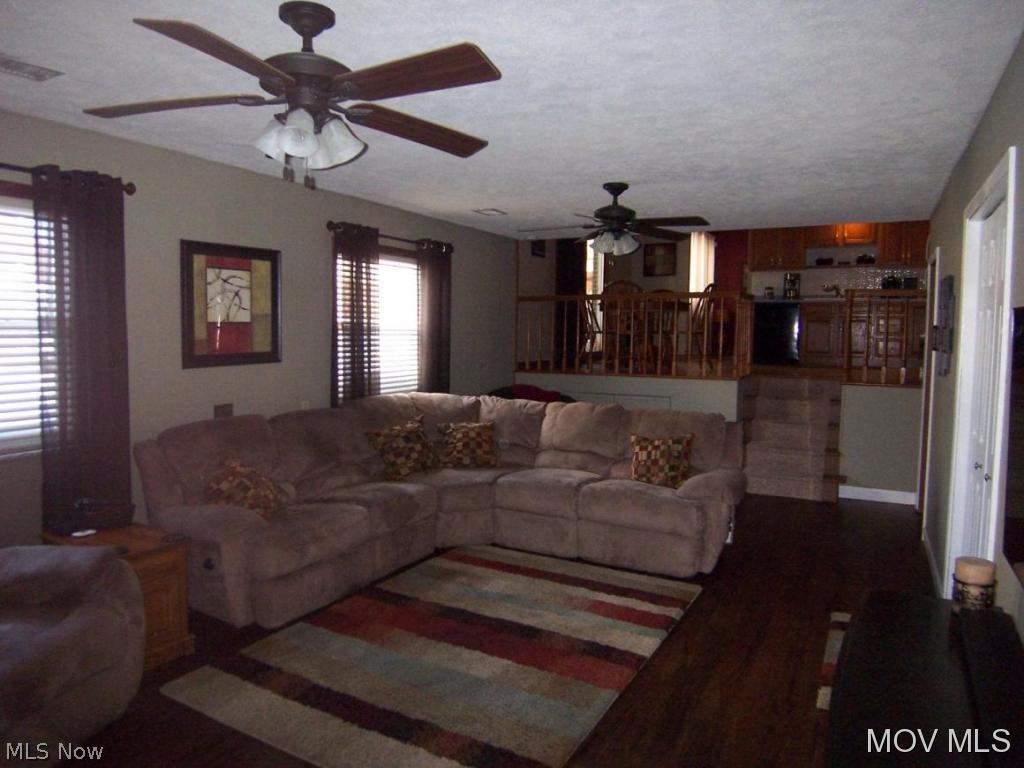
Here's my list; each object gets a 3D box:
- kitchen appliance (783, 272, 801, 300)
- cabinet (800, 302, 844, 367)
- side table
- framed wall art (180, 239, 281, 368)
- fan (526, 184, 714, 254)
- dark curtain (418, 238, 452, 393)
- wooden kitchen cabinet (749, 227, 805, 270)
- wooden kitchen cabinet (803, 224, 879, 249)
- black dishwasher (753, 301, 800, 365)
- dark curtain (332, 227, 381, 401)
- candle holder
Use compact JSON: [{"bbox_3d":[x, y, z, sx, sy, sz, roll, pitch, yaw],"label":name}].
[{"bbox_3d":[3.955,-1.383,9.620,0.230,0.350,0.250,3,5,28],"label":"kitchen appliance"},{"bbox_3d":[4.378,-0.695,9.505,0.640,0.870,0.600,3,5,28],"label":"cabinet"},{"bbox_3d":[-1.829,0.981,3.142,0.600,0.540,0.340,3,5,28],"label":"side table"},{"bbox_3d":[-1.688,-0.475,4.147,0.040,0.730,0.710,3,5,28],"label":"framed wall art"},{"bbox_3d":[0.681,-1.082,4.483,1.320,0.470,1.320,3,5,28],"label":"fan"},{"bbox_3d":[-0.666,-0.195,5.930,0.100,2.050,0.470,3,5,28],"label":"dark curtain"},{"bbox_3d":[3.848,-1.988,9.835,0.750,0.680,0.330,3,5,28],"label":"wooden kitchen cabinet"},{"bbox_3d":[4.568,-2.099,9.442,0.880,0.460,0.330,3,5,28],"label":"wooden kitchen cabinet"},{"bbox_3d":[3.808,-0.721,9.796,0.600,0.860,0.600,3,5,28],"label":"black dishwasher"},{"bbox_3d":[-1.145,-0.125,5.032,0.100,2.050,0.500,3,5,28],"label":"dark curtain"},{"bbox_3d":[1.287,0.584,1.896,0.112,0.085,0.112,3,5,28],"label":"candle holder"}]

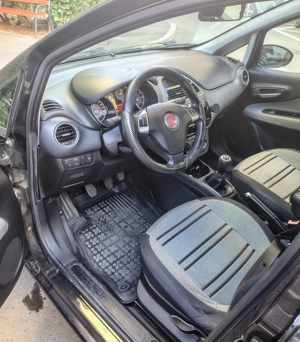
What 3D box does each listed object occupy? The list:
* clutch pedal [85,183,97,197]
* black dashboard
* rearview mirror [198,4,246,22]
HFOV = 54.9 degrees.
[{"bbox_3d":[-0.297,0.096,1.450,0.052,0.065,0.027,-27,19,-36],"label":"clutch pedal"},{"bbox_3d":[0.033,-0.382,1.486,1.370,0.420,0.490,-27,44,-36],"label":"black dashboard"},{"bbox_3d":[0.265,-0.591,1.064,0.215,0.066,0.040,-18,44,-27],"label":"rearview mirror"}]

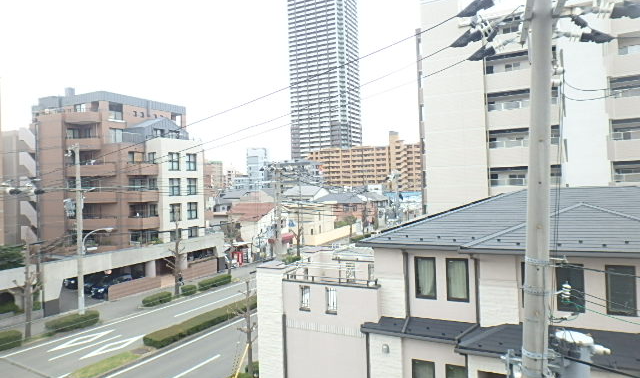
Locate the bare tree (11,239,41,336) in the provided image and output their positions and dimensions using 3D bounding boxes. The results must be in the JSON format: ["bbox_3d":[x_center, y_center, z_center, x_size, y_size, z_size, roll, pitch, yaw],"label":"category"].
[{"bbox_3d":[-20.737,7.086,30.110,1.500,6.830,1.500,-2,-1,28],"label":"bare tree"}]

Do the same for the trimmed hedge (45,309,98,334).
[{"bbox_3d":[-18.979,10.140,32.805,1.600,0.700,3.300,-2,-1,28],"label":"trimmed hedge"}]

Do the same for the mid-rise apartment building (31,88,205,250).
[{"bbox_3d":[-24.508,-0.572,52.508,16.000,21.800,12.300,-2,0,29],"label":"mid-rise apartment building"}]

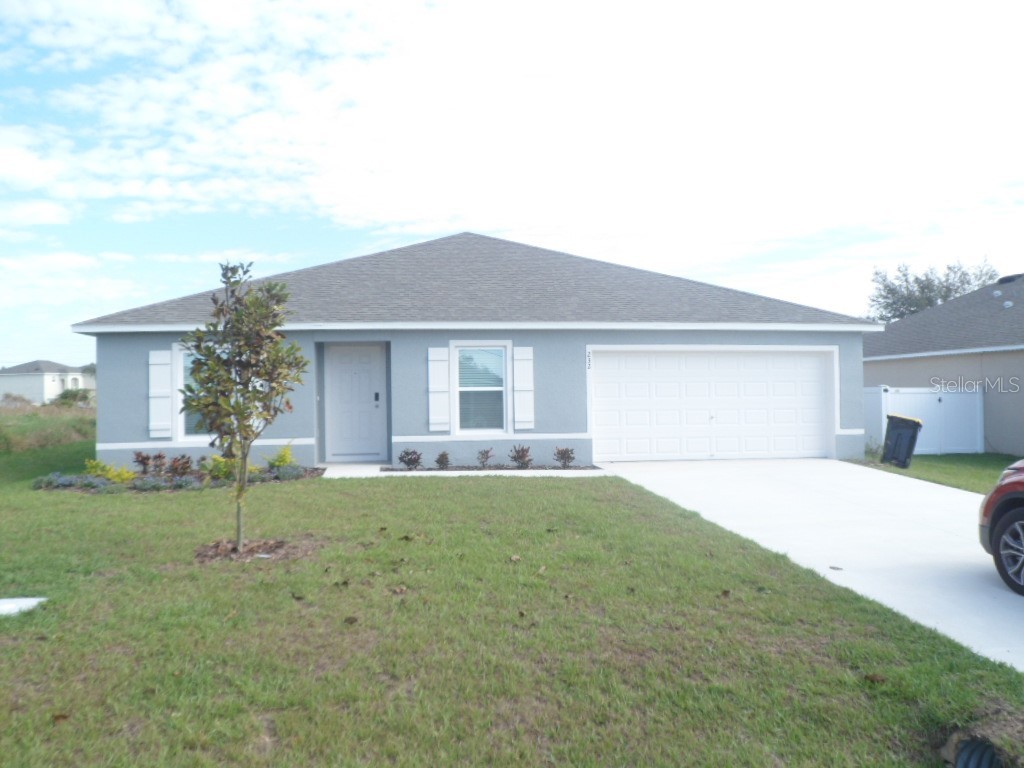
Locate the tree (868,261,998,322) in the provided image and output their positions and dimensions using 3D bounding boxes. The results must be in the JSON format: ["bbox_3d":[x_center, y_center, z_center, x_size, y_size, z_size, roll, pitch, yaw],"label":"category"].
[{"bbox_3d":[20.200,-1.850,38.000,6.200,7.900,6.000,-1,-1,-7],"label":"tree"}]

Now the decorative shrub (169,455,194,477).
[{"bbox_3d":[-5.676,1.400,13.750,0.420,0.360,0.400,-1,-1,-7],"label":"decorative shrub"}]

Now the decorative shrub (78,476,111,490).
[{"bbox_3d":[-6.430,1.532,12.300,0.500,0.200,0.470,-1,-1,-8],"label":"decorative shrub"}]

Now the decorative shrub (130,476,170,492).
[{"bbox_3d":[-5.648,1.569,12.500,0.620,0.210,0.520,-1,-1,-7],"label":"decorative shrub"}]

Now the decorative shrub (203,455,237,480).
[{"bbox_3d":[-4.901,1.396,13.400,0.540,0.400,0.480,-1,-1,-7],"label":"decorative shrub"}]

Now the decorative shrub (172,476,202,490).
[{"bbox_3d":[-5.018,1.539,12.350,0.460,0.200,0.440,-1,-1,-8],"label":"decorative shrub"}]

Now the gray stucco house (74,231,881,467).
[{"bbox_3d":[-1.142,-1.230,22.173,14.828,5.872,15.300,-1,-1,-8],"label":"gray stucco house"}]

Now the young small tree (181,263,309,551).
[{"bbox_3d":[-2.819,0.226,8.400,1.300,3.000,1.250,-1,-1,-8],"label":"young small tree"}]

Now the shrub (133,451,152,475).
[{"bbox_3d":[-6.199,1.317,13.400,0.330,0.380,0.320,-1,-1,-8],"label":"shrub"}]

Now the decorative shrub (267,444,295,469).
[{"bbox_3d":[-4.082,1.293,14.100,0.470,0.440,0.420,-1,-1,-7],"label":"decorative shrub"}]

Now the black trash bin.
[{"bbox_3d":[8.256,1.208,16.900,0.670,1.040,0.780,12,3,29],"label":"black trash bin"}]

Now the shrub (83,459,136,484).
[{"bbox_3d":[-6.614,1.435,13.150,0.850,0.380,0.550,-1,-1,-7],"label":"shrub"}]

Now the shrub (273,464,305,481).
[{"bbox_3d":[-3.666,1.452,13.100,0.510,0.240,0.480,-1,-1,-8],"label":"shrub"}]

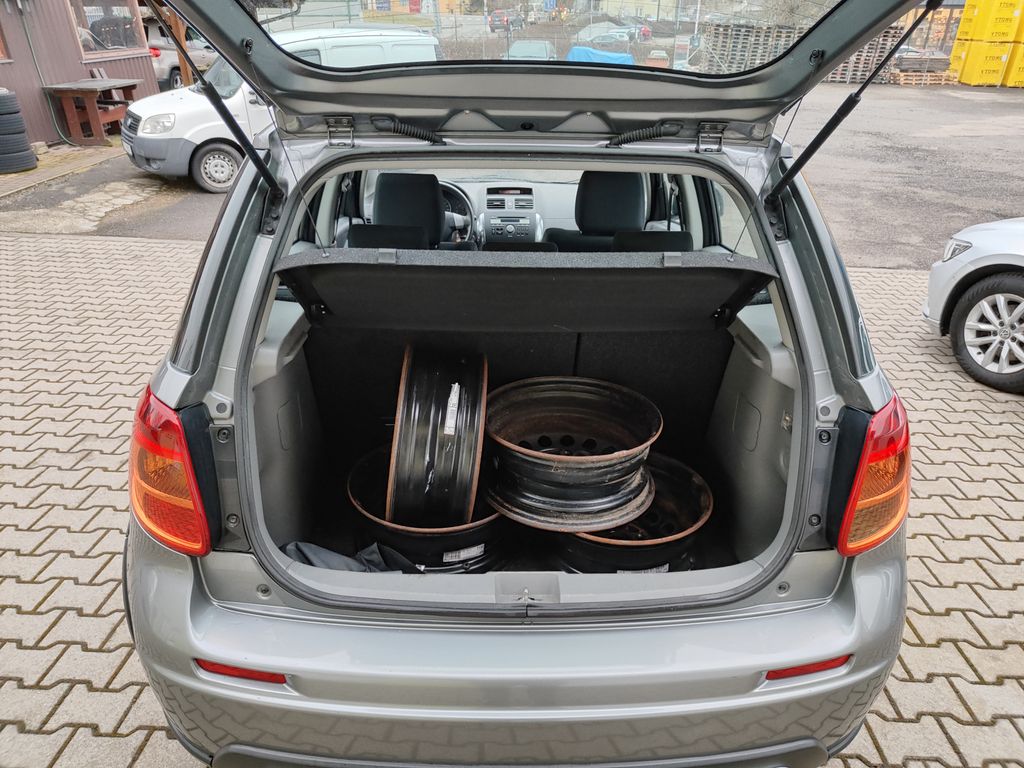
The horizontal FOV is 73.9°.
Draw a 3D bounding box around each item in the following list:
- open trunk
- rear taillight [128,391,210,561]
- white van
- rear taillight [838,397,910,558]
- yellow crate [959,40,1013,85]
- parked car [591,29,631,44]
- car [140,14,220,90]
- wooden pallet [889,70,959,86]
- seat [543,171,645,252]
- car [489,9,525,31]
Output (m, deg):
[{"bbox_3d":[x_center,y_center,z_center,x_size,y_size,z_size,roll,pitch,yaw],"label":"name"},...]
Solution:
[{"bbox_3d":[0.020,0.051,1.541,1.080,0.660,0.760,-1,27,-1],"label":"open trunk"},{"bbox_3d":[-0.719,0.185,1.428,0.170,0.300,0.200,-1,27,-1],"label":"rear taillight"},{"bbox_3d":[-3.170,-3.930,9.620,4.220,1.840,1.720,-18,32,-31],"label":"white van"},{"bbox_3d":[0.756,0.178,1.428,0.170,0.300,0.200,-1,27,-1],"label":"rear taillight"},{"bbox_3d":[17.806,-12.004,25.515,1.050,1.470,1.100,5,27,10],"label":"yellow crate"},{"bbox_3d":[7.962,-27.848,55.000,4.300,1.480,1.760,-19,32,-32],"label":"parked car"},{"bbox_3d":[-9.250,-8.620,18.000,1.800,1.680,4.400,0,27,0],"label":"car"},{"bbox_3d":[15.656,-11.680,26.067,2.150,0.460,1.100,5,27,10],"label":"wooden pallet"},{"bbox_3d":[0.372,-0.517,3.071,0.500,1.000,0.800,-1,27,-1],"label":"seat"},{"bbox_3d":[-0.485,-32.037,60.000,1.820,1.700,4.400,8,28,15],"label":"car"}]

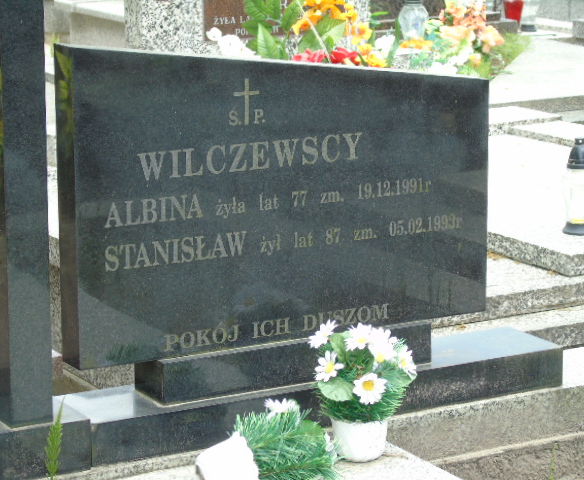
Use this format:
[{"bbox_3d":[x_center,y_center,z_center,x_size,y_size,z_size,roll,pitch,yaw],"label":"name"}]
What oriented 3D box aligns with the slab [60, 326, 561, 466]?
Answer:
[{"bbox_3d":[0.052,0.300,3.944,1.056,0.082,0.190,-7,14,-29],"label":"slab"}]

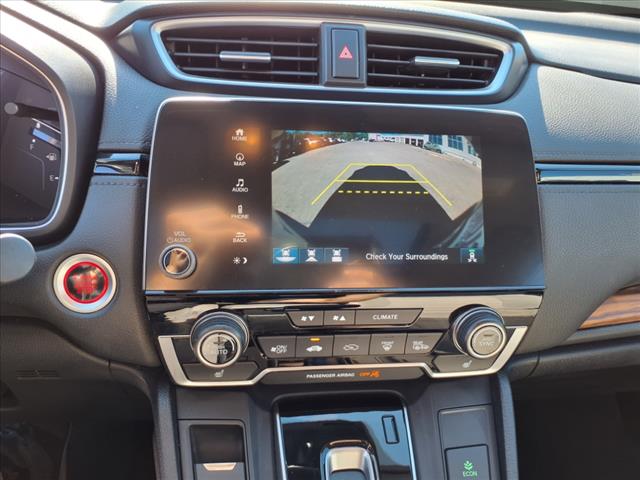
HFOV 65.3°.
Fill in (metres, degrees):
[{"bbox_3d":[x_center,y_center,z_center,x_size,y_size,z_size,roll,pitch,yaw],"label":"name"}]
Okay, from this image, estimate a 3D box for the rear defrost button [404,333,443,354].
[{"bbox_3d":[0.078,0.077,0.378,0.028,0.018,0.010,0,19,-8],"label":"rear defrost button"}]

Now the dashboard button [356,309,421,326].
[{"bbox_3d":[0.048,0.053,0.352,0.047,0.014,0.008,0,20,-7],"label":"dashboard button"}]

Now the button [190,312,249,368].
[{"bbox_3d":[-0.069,0.071,0.346,0.041,0.041,0.017,0,19,-8],"label":"button"}]

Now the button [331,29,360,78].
[{"bbox_3d":[0.020,-0.142,0.383,0.022,0.035,0.012,0,6,-8],"label":"button"}]

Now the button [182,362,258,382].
[{"bbox_3d":[-0.073,0.094,0.364,0.052,0.016,0.010,0,19,-8],"label":"button"}]

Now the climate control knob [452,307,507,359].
[{"bbox_3d":[0.116,0.069,0.357,0.040,0.040,0.020,0,19,-7],"label":"climate control knob"}]

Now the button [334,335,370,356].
[{"bbox_3d":[0.023,0.077,0.370,0.026,0.019,0.010,0,19,-8],"label":"button"}]

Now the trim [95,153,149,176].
[{"bbox_3d":[-0.148,-0.056,0.372,0.043,0.018,0.010,2,-7,-6],"label":"trim"}]

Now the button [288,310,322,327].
[{"bbox_3d":[-0.010,0.053,0.345,0.024,0.012,0.008,0,20,-7],"label":"button"}]

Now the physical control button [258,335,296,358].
[{"bbox_3d":[-0.030,0.075,0.355,0.027,0.018,0.008,0,20,-7],"label":"physical control button"}]

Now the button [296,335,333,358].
[{"bbox_3d":[-0.004,0.077,0.367,0.027,0.019,0.010,0,19,-8],"label":"button"}]

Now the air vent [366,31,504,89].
[{"bbox_3d":[0.098,-0.153,0.425,0.111,0.047,0.027,2,-5,-9],"label":"air vent"}]

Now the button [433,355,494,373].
[{"bbox_3d":[0.109,0.093,0.382,0.049,0.017,0.008,0,20,-7],"label":"button"}]

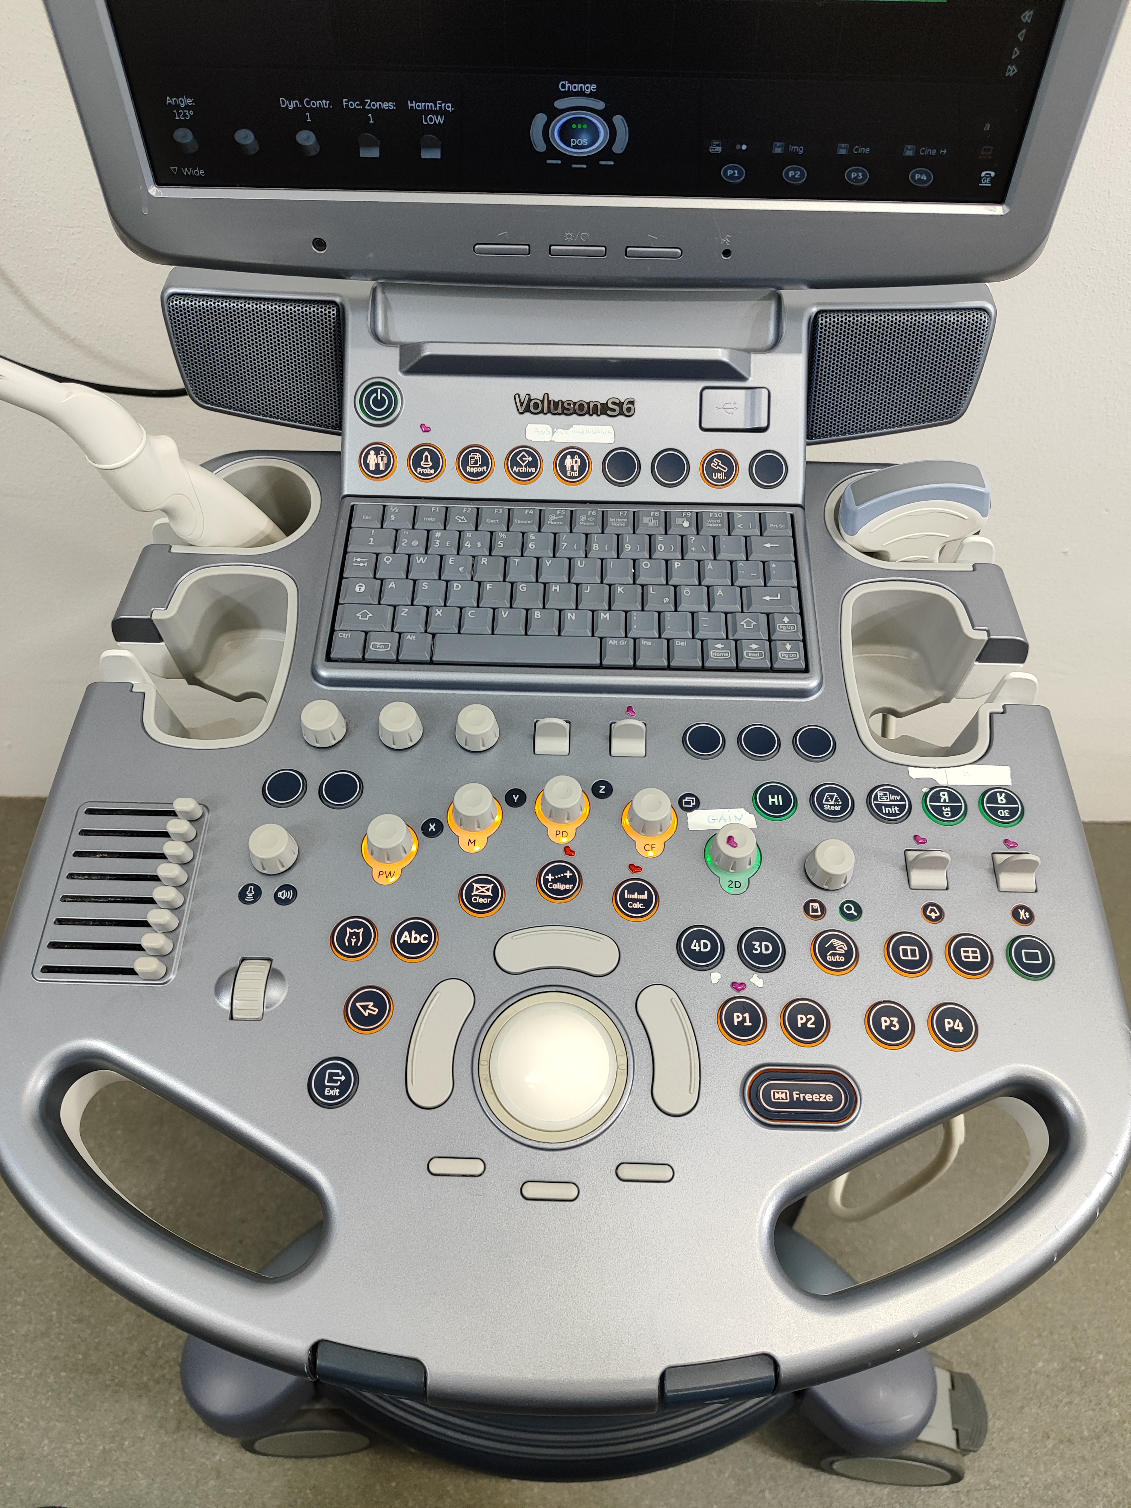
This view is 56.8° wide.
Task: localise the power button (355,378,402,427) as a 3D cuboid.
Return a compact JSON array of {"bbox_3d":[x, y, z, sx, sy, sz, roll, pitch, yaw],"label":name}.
[{"bbox_3d":[-0.097,-0.183,0.543,0.026,0.004,0.026,1,92,0],"label":"power button"}]

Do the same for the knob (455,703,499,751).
[{"bbox_3d":[-0.044,-0.014,0.516,0.022,0.013,0.022,1,61,0],"label":"knob"}]

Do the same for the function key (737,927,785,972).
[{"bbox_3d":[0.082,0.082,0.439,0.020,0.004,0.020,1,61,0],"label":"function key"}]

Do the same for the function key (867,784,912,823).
[{"bbox_3d":[0.155,0.024,0.501,0.020,0.003,0.020,1,61,0],"label":"function key"}]

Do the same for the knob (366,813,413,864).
[{"bbox_3d":[-0.077,0.036,0.459,0.020,0.012,0.020,1,61,0],"label":"knob"}]

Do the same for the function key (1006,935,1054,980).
[{"bbox_3d":[0.206,0.090,0.464,0.020,0.003,0.020,1,61,0],"label":"function key"}]

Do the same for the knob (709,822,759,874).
[{"bbox_3d":[0.075,0.040,0.457,0.020,0.012,0.020,1,61,0],"label":"knob"}]

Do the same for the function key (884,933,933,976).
[{"bbox_3d":[0.152,0.089,0.465,0.020,0.003,0.020,1,61,0],"label":"function key"}]

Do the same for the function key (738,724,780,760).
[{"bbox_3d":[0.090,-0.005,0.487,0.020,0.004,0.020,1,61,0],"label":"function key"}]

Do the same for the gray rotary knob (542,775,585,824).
[{"bbox_3d":[-0.001,0.021,0.497,0.021,0.012,0.021,1,61,0],"label":"gray rotary knob"}]

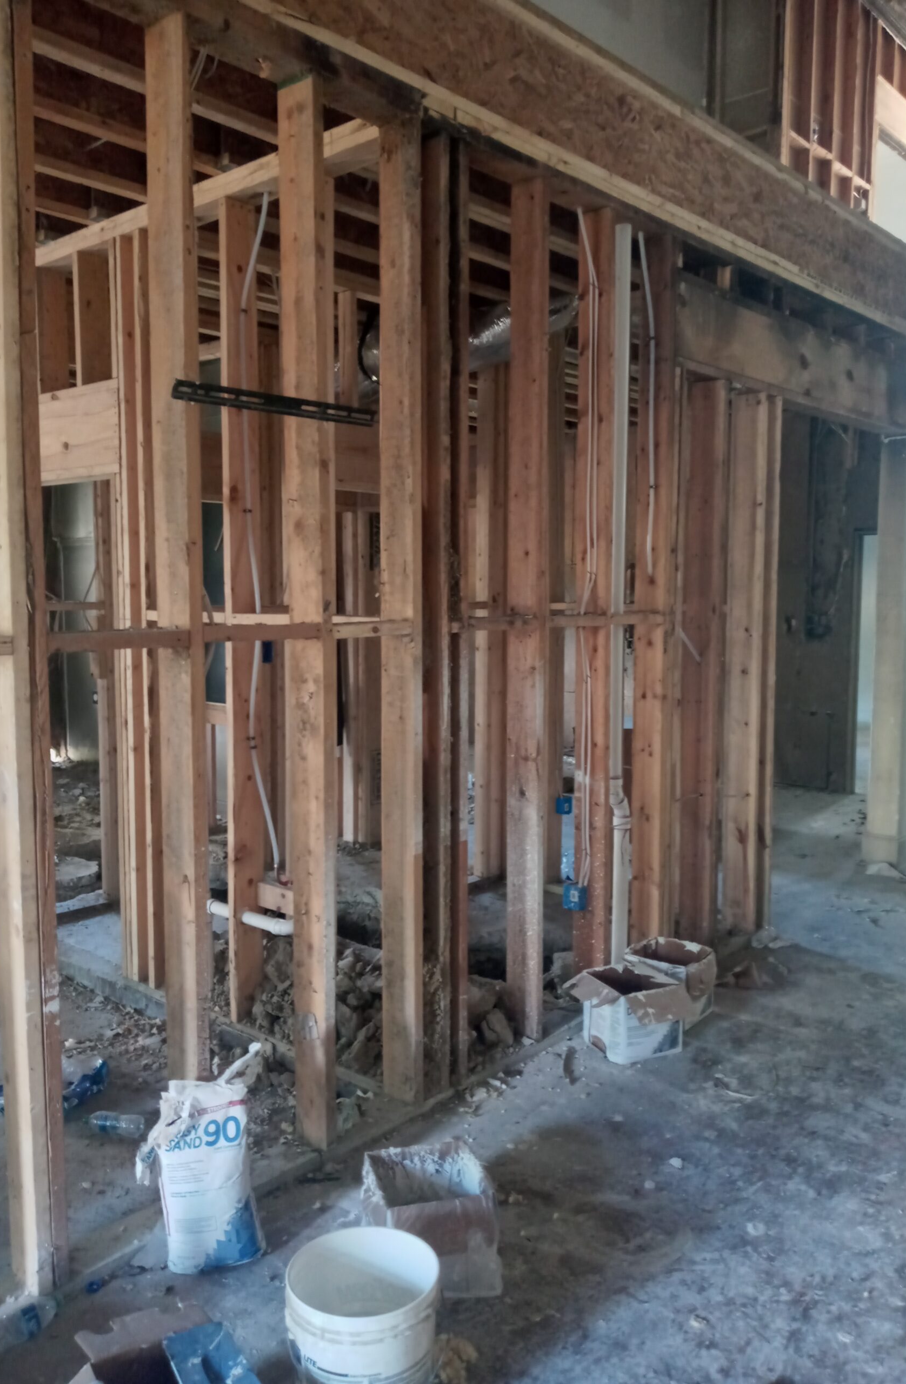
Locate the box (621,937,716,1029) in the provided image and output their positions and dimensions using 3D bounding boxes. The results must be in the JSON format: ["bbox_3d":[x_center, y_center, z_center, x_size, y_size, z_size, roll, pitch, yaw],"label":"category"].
[{"bbox_3d":[0.848,1.133,4.350,0.260,0.250,0.260,4,7,37],"label":"box"}]

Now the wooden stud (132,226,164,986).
[{"bbox_3d":[-1.169,-0.291,4.452,0.039,2.960,0.138,5,7,41],"label":"wooden stud"}]

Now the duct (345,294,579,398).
[{"bbox_3d":[0.050,-1.770,5.720,1.270,0.460,0.420,1,6,8],"label":"duct"}]

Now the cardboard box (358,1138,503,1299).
[{"bbox_3d":[-0.049,1.277,2.725,0.275,0.250,0.275,-1,6,-12],"label":"cardboard box"}]

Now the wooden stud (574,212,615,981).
[{"bbox_3d":[0.529,-0.261,4.227,0.140,2.948,0.040,5,7,40],"label":"wooden stud"}]

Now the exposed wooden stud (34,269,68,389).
[{"bbox_3d":[-1.681,-1.516,4.724,0.038,0.509,0.140,5,7,40],"label":"exposed wooden stud"}]

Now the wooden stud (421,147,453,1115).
[{"bbox_3d":[-0.080,-0.194,3.516,0.140,2.948,0.042,5,7,40],"label":"wooden stud"}]

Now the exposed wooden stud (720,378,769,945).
[{"bbox_3d":[1.366,-0.120,5.239,0.138,2.490,0.040,5,7,41],"label":"exposed wooden stud"}]

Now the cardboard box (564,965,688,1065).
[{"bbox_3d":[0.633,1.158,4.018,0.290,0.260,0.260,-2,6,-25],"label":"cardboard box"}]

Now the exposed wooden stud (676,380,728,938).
[{"bbox_3d":[1.087,-0.090,4.920,0.138,2.490,0.040,5,7,41],"label":"exposed wooden stud"}]

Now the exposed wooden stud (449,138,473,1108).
[{"bbox_3d":[-0.019,-0.200,3.587,0.140,2.948,0.040,5,7,40],"label":"exposed wooden stud"}]

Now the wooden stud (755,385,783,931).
[{"bbox_3d":[1.453,-0.116,5.331,0.140,2.514,0.042,5,7,40],"label":"wooden stud"}]

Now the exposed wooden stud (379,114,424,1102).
[{"bbox_3d":[-0.159,-0.182,3.424,0.140,2.942,0.040,5,7,40],"label":"exposed wooden stud"}]

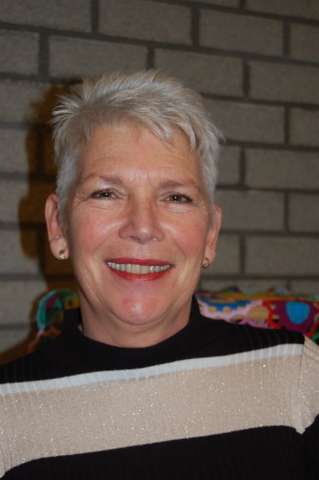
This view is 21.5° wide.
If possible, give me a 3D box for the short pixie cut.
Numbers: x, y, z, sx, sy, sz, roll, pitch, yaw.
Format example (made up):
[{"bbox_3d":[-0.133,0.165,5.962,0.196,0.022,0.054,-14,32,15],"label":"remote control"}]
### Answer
[{"bbox_3d":[-0.022,-0.085,0.845,0.166,0.174,0.195,4,-8,-5],"label":"short pixie cut"}]

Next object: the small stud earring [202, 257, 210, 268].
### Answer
[{"bbox_3d":[0.046,0.023,0.833,0.007,0.011,0.007,9,-10,-36],"label":"small stud earring"}]

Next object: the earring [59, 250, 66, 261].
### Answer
[{"bbox_3d":[-0.095,0.015,0.821,0.007,0.010,0.007,-2,-9,30],"label":"earring"}]

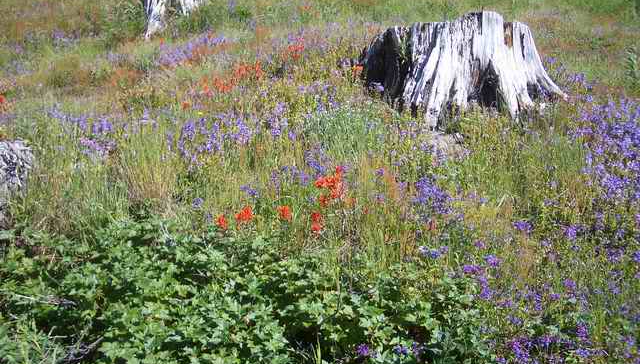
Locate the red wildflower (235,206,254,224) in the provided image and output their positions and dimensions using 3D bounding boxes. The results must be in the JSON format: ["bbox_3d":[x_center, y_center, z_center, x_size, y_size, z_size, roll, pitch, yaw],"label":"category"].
[{"bbox_3d":[-0.321,0.142,2.750,0.081,0.074,0.065,-1,9,-7],"label":"red wildflower"}]

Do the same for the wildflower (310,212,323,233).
[{"bbox_3d":[-0.015,0.169,2.700,0.048,0.081,0.050,0,9,0],"label":"wildflower"}]

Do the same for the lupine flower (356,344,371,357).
[{"bbox_3d":[0.128,0.495,1.900,0.039,0.034,0.040,1,9,4],"label":"lupine flower"}]

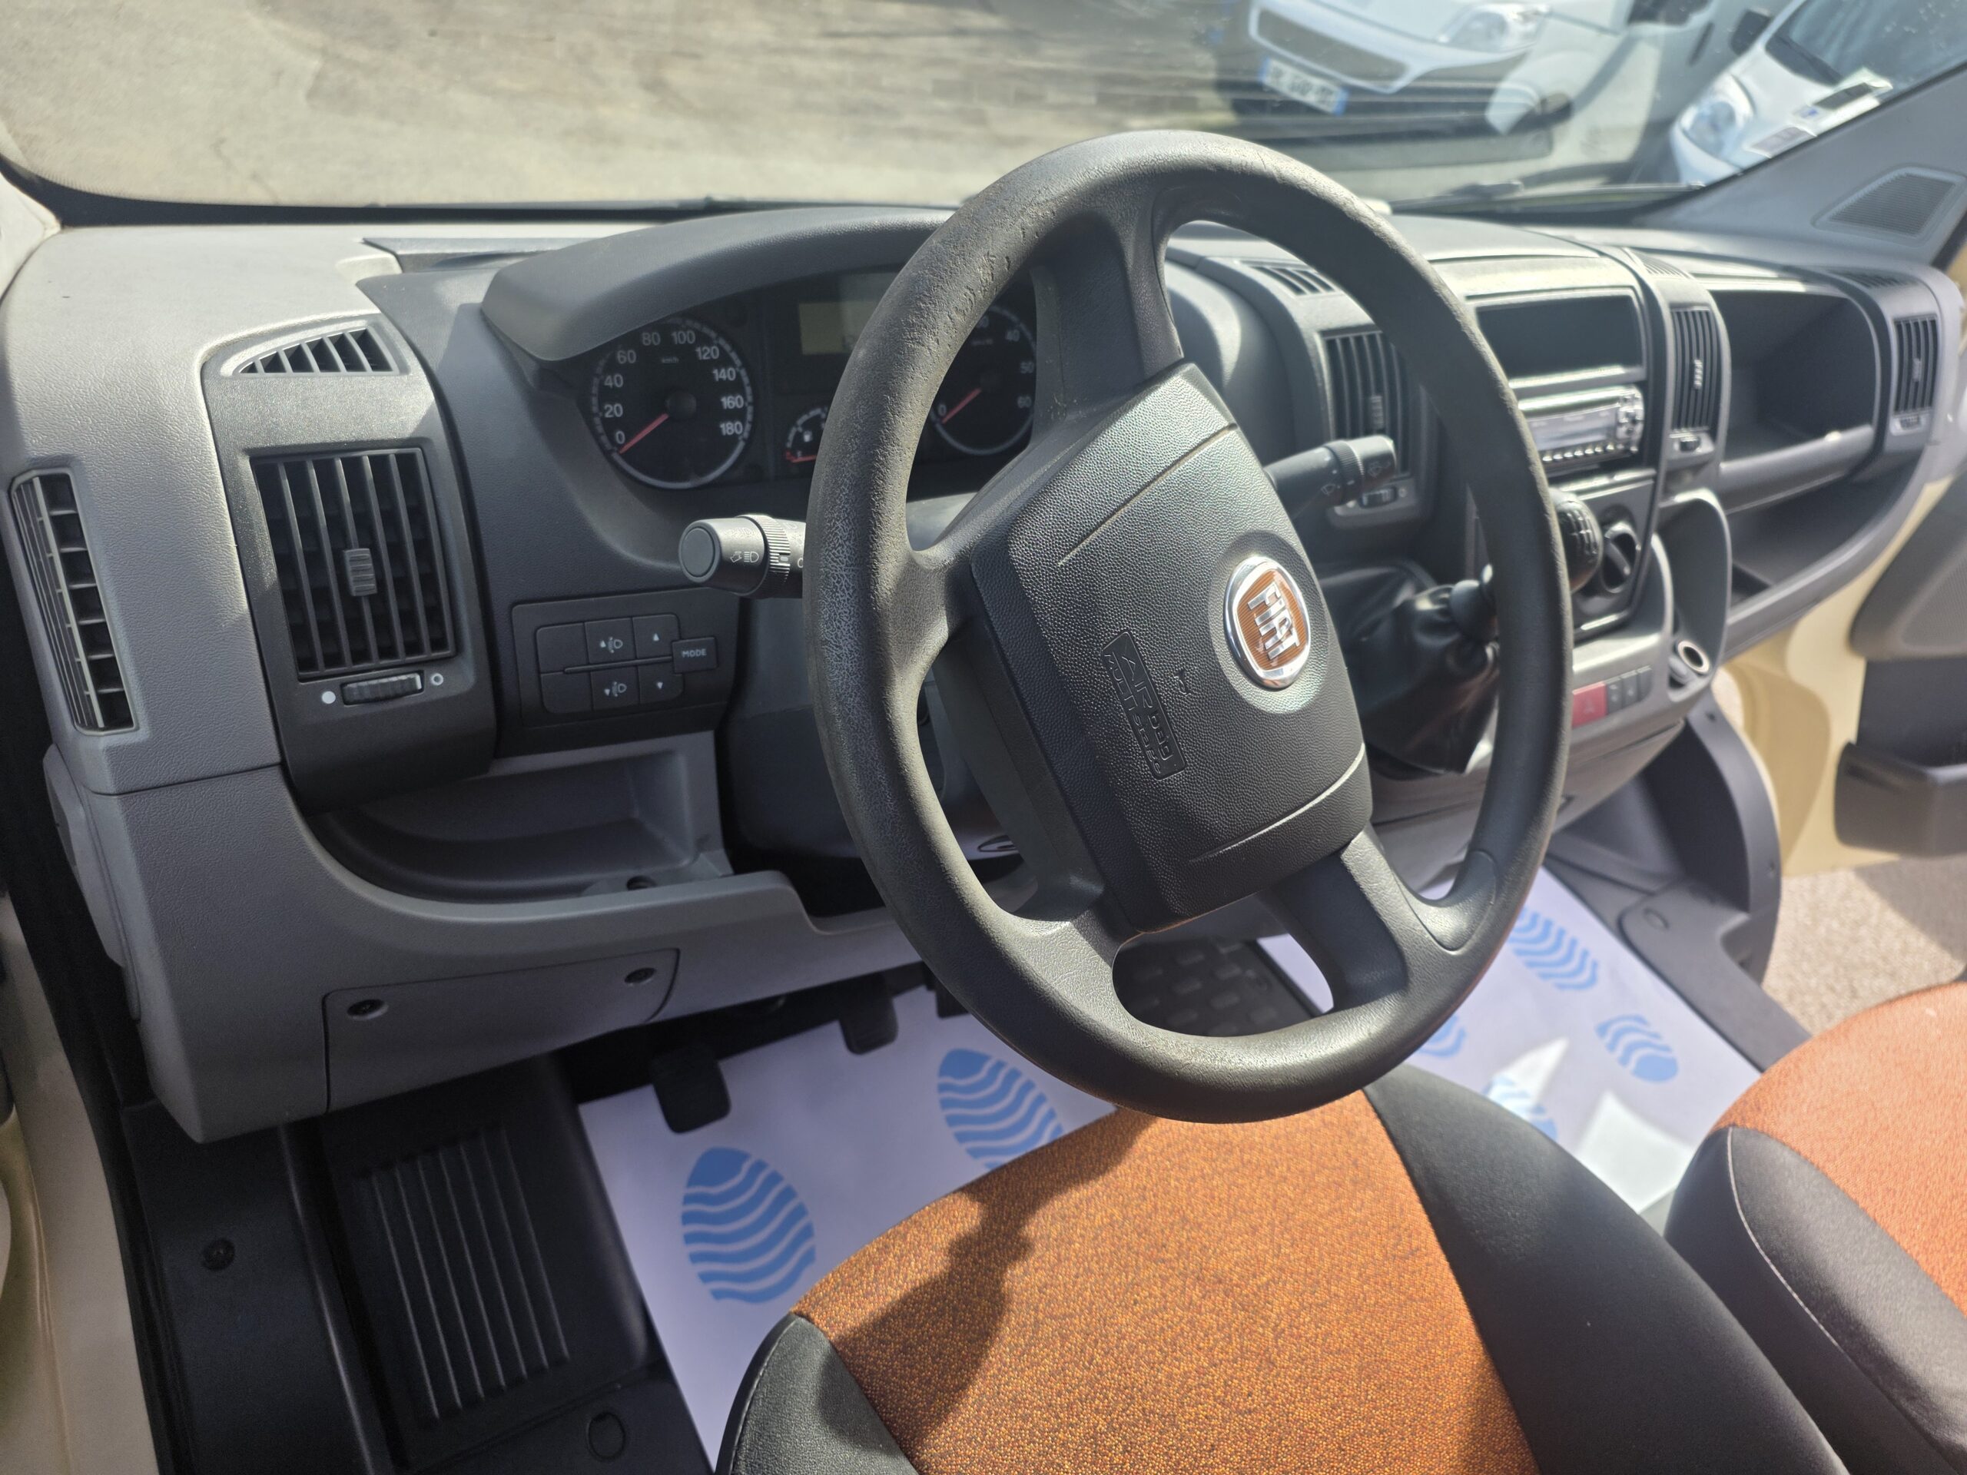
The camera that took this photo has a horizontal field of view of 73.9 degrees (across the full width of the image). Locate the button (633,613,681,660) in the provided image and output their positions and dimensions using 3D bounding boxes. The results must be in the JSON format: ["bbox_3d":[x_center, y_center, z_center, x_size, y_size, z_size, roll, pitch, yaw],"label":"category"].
[{"bbox_3d":[-0.168,-0.052,0.671,0.023,0.021,0.010,-9,17,-30],"label":"button"}]

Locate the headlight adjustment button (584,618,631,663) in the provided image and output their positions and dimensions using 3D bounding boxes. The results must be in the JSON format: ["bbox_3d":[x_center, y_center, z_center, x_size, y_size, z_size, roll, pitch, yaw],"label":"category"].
[{"bbox_3d":[-0.189,-0.049,0.659,0.023,0.021,0.010,-9,17,-30],"label":"headlight adjustment button"}]

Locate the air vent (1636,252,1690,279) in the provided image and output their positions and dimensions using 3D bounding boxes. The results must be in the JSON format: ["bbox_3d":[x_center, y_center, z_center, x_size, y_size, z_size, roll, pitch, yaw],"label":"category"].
[{"bbox_3d":[0.553,-0.382,1.060,0.050,0.011,0.042,-14,71,-32],"label":"air vent"}]

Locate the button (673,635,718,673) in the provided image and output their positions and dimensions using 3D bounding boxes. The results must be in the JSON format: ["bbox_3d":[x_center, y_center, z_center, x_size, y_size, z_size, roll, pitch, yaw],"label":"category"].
[{"bbox_3d":[-0.151,-0.043,0.682,0.023,0.016,0.010,-9,17,-30],"label":"button"}]

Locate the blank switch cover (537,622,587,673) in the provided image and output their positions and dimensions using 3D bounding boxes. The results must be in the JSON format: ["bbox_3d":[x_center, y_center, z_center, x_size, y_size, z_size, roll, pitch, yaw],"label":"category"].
[{"bbox_3d":[-0.209,-0.044,0.647,0.023,0.022,0.010,-9,17,-30],"label":"blank switch cover"}]

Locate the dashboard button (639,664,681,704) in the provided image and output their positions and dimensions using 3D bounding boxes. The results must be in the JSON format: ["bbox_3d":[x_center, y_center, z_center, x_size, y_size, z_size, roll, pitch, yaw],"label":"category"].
[{"bbox_3d":[-0.168,-0.029,0.677,0.023,0.019,0.010,-9,17,-30],"label":"dashboard button"}]

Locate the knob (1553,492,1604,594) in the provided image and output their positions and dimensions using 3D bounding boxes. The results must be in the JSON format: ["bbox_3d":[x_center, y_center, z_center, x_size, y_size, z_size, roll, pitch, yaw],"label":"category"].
[{"bbox_3d":[0.344,-0.118,0.790,0.056,0.064,0.056,-14,56,-32],"label":"knob"}]

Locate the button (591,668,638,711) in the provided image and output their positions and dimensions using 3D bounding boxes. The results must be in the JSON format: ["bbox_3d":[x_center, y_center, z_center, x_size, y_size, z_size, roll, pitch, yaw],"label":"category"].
[{"bbox_3d":[-0.188,-0.026,0.665,0.023,0.019,0.010,-9,17,-30],"label":"button"}]

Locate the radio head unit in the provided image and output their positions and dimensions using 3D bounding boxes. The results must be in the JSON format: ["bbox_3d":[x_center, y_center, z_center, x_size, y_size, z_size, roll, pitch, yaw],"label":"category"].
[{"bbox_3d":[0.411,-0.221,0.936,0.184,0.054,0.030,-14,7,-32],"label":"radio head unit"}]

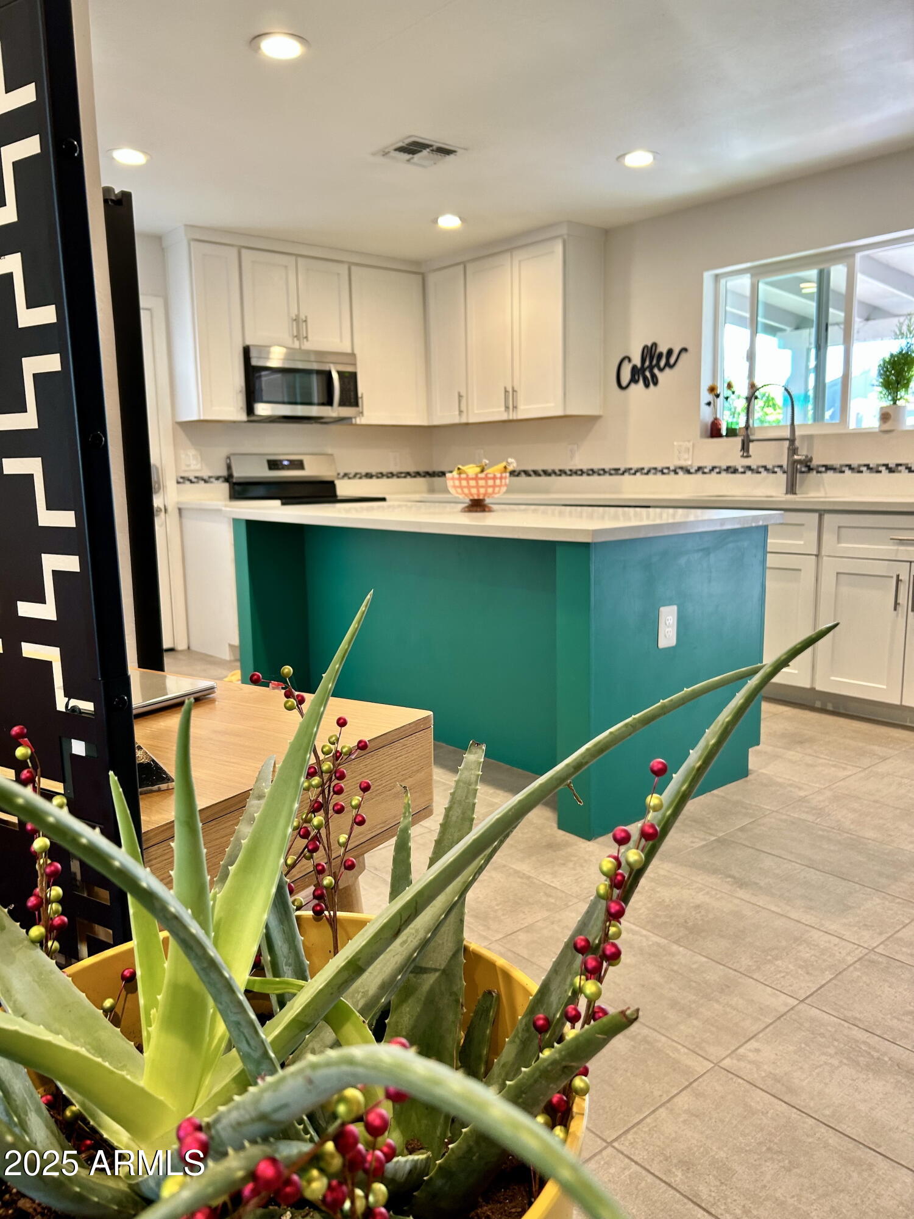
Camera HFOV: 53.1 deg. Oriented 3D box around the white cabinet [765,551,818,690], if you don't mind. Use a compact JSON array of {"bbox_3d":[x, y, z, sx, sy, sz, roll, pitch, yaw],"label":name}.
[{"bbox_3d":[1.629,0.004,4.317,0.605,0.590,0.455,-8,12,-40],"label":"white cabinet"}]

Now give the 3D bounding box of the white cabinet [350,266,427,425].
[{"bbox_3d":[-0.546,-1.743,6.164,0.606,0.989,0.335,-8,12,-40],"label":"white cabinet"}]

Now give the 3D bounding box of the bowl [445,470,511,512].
[{"bbox_3d":[0.078,-0.478,3.691,0.255,0.160,0.255,-1,9,0],"label":"bowl"}]

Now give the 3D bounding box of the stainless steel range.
[{"bbox_3d":[-0.927,-0.387,5.790,0.759,1.190,0.700,-8,12,-40],"label":"stainless steel range"}]

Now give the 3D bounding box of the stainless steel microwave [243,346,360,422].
[{"bbox_3d":[-1.034,-1.396,5.743,0.756,0.411,0.415,-8,12,-40],"label":"stainless steel microwave"}]

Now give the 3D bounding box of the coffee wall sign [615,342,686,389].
[{"bbox_3d":[1.098,-1.382,5.199,0.020,0.250,0.500,-8,12,-40],"label":"coffee wall sign"}]

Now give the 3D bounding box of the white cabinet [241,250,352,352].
[{"bbox_3d":[-1.068,-1.879,5.698,0.752,0.559,0.335,-8,12,-40],"label":"white cabinet"}]

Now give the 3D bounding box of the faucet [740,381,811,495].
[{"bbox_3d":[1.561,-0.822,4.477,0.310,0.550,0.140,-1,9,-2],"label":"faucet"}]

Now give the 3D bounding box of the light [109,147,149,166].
[{"bbox_3d":[-1.411,-1.956,3.967,0.185,0.030,0.185,-1,9,0],"label":"light"}]

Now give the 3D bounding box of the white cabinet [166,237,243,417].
[{"bbox_3d":[-1.471,-1.607,5.392,0.315,0.989,0.335,-8,12,-40],"label":"white cabinet"}]

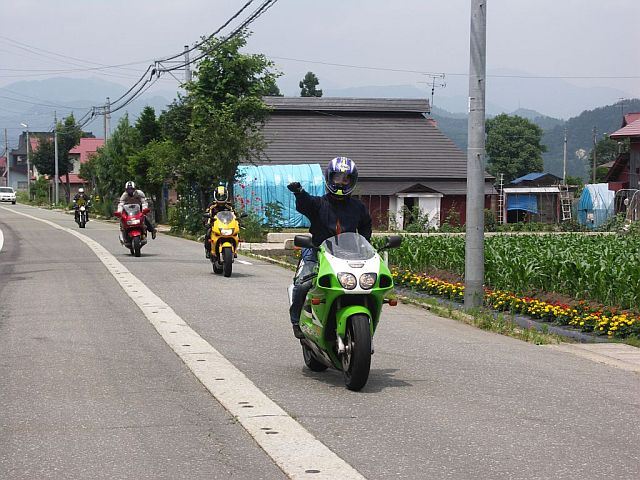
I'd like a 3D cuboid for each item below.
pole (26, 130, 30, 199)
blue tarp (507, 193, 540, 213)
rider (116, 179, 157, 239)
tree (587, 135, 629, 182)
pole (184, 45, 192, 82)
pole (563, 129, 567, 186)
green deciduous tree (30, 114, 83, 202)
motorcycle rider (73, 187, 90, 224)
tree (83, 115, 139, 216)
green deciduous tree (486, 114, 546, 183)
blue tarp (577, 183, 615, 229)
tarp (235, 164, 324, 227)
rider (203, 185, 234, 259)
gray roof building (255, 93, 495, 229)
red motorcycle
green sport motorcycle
[{"bbox_3d":[-28.600,-7.500,165.000,0.270,7.100,0.270,0,2,0],"label":"pole"},{"bbox_3d":[11.100,-1.980,92.000,1.680,1.080,0.140,0,2,-6],"label":"blue tarp"},{"bbox_3d":[-4.120,-0.680,37.700,0.820,1.300,0.850,0,2,-10],"label":"rider"},{"bbox_3d":[24.300,-5.300,140.000,4.600,6.600,4.600,0,2,0],"label":"tree"},{"bbox_3d":[-4.700,-3.600,60.000,0.260,6.600,0.260,0,2,0],"label":"pole"},{"bbox_3d":[18.100,-4.930,125.000,0.220,6.700,0.220,0,2,0],"label":"pole"},{"bbox_3d":[-21.100,-6.480,135.000,4.300,7.200,4.300,0,2,0],"label":"green deciduous tree"},{"bbox_3d":[-9.500,-1.410,67.000,0.740,1.380,0.780,0,2,-10],"label":"motorcycle rider"},{"bbox_3d":[-11.800,-4.200,95.000,3.400,5.900,3.400,0,2,0],"label":"tree"},{"bbox_3d":[13.200,-5.000,115.000,4.600,7.000,4.600,0,2,0],"label":"green deciduous tree"},{"bbox_3d":[12.600,-1.580,77.000,1.450,2.100,1.600,0,2,-16],"label":"blue tarp"},{"bbox_3d":[-1.750,-1.930,73.700,4.100,2.750,2.800,0,2,-16],"label":"tarp"},{"bbox_3d":[-1.790,-0.330,29.700,0.660,1.320,0.850,0,2,-10],"label":"rider"},{"bbox_3d":[1.100,-4.270,94.200,15.500,7.400,9.000,0,2,-12],"label":"gray roof building"},{"bbox_3d":[-4.370,-0.230,39.000,0.800,1.200,2.100,0,2,-11],"label":"red motorcycle"},{"bbox_3d":[0.125,0.490,12.620,0.750,1.140,2.050,0,2,-12],"label":"green sport motorcycle"}]

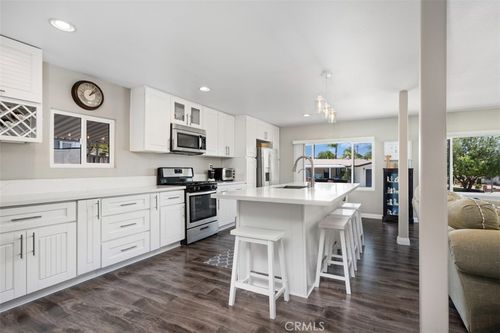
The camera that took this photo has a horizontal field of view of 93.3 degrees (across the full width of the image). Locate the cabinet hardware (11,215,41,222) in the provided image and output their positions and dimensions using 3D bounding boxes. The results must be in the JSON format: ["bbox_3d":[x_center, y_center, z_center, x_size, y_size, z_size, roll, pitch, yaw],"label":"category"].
[{"bbox_3d":[-1.909,0.447,2.018,0.035,0.014,0.195,0,0,30],"label":"cabinet hardware"}]

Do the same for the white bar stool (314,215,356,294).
[{"bbox_3d":[0.899,0.888,2.460,0.330,0.645,0.460,0,0,29],"label":"white bar stool"}]

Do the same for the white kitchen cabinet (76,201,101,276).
[{"bbox_3d":[-1.935,0.738,2.615,0.610,0.784,0.238,0,0,30],"label":"white kitchen cabinet"}]

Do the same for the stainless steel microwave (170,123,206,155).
[{"bbox_3d":[-1.177,-0.453,4.134,0.393,0.425,0.760,0,0,30],"label":"stainless steel microwave"}]

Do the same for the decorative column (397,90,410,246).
[{"bbox_3d":[2.441,0.021,3.752,0.165,2.405,0.165,0,0,29],"label":"decorative column"}]

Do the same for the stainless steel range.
[{"bbox_3d":[-1.026,0.630,4.082,0.665,1.200,0.760,0,0,30],"label":"stainless steel range"}]

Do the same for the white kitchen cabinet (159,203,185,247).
[{"bbox_3d":[-1.372,0.822,3.523,0.620,0.580,0.455,0,0,29],"label":"white kitchen cabinet"}]

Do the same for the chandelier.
[{"bbox_3d":[0.956,-0.870,2.934,0.136,0.565,0.820,0,0,30],"label":"chandelier"}]

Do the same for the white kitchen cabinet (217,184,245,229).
[{"bbox_3d":[-0.632,0.749,4.853,0.610,0.790,0.940,0,0,30],"label":"white kitchen cabinet"}]

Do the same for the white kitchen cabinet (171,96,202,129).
[{"bbox_3d":[-1.204,-0.904,4.152,0.328,0.467,0.760,0,0,30],"label":"white kitchen cabinet"}]

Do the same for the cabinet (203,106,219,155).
[{"bbox_3d":[-0.903,-0.677,4.676,0.325,0.927,0.460,0,0,29],"label":"cabinet"}]

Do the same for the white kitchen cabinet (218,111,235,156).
[{"bbox_3d":[-0.642,-0.673,5.137,0.325,0.927,0.600,0,0,29],"label":"white kitchen cabinet"}]

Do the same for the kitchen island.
[{"bbox_3d":[0.781,0.757,3.354,1.235,0.920,2.640,0,0,29],"label":"kitchen island"}]

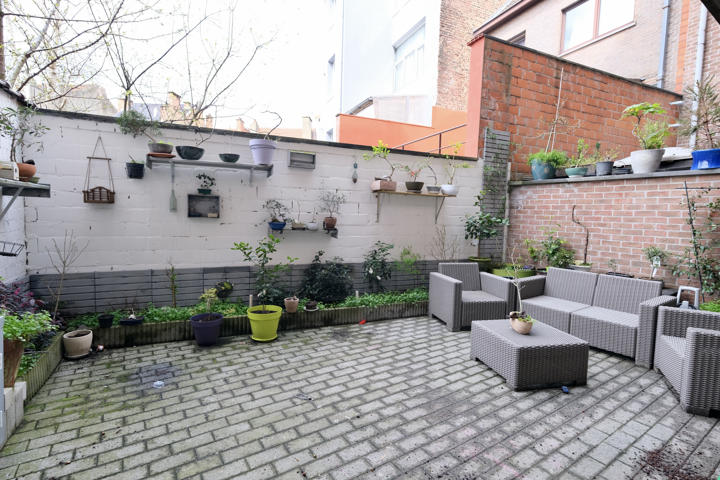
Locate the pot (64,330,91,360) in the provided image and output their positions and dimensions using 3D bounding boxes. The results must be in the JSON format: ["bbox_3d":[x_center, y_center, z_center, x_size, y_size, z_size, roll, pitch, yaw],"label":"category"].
[{"bbox_3d":[-2.551,0.944,3.071,0.210,0.205,0.210,0,4,-22],"label":"pot"}]

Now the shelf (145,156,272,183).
[{"bbox_3d":[-1.605,-0.748,3.750,1.240,0.200,0.260,0,4,-22],"label":"shelf"}]

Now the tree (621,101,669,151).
[{"bbox_3d":[3.555,-1.412,4.249,0.390,0.540,0.430,-1,4,-39],"label":"tree"}]

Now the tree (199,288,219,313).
[{"bbox_3d":[-1.528,0.619,3.434,0.190,0.280,0.180,0,4,-23],"label":"tree"}]

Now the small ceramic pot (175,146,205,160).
[{"bbox_3d":[-1.808,-0.922,3.624,0.285,0.145,0.240,0,4,-23],"label":"small ceramic pot"}]

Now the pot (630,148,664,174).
[{"bbox_3d":[3.575,-0.967,4.219,0.310,0.285,0.310,-1,4,-39],"label":"pot"}]

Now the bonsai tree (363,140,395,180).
[{"bbox_3d":[0.242,-1.038,4.439,0.360,0.460,0.270,0,4,-23],"label":"bonsai tree"}]

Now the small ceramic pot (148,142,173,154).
[{"bbox_3d":[-2.058,-0.938,3.521,0.223,0.085,0.200,0,4,-23],"label":"small ceramic pot"}]

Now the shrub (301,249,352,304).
[{"bbox_3d":[-0.414,0.464,4.204,0.630,0.680,0.500,0,4,-23],"label":"shrub"}]

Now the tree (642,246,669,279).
[{"bbox_3d":[3.284,0.250,3.772,0.220,0.350,0.230,-2,5,-40],"label":"tree"}]

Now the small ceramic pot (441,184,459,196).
[{"bbox_3d":[1.293,-0.714,4.928,0.235,0.150,0.235,1,4,0],"label":"small ceramic pot"}]

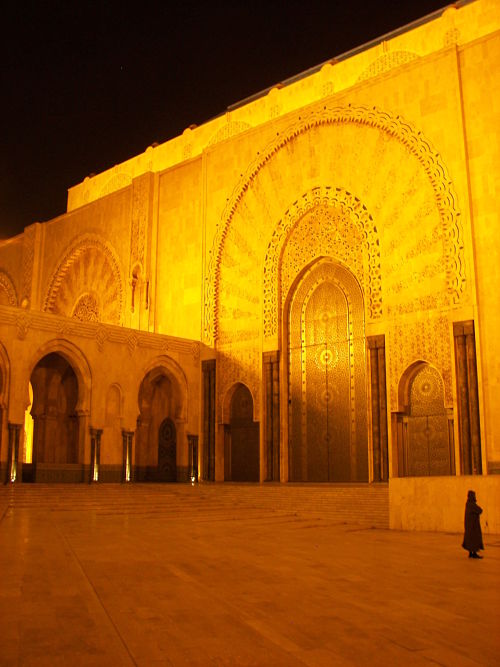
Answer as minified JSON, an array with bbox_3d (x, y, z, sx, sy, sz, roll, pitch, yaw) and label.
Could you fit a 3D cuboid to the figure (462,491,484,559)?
[{"bbox_3d":[5.876,5.015,18.234,0.520,1.700,0.450,0,-11,0],"label":"figure"}]

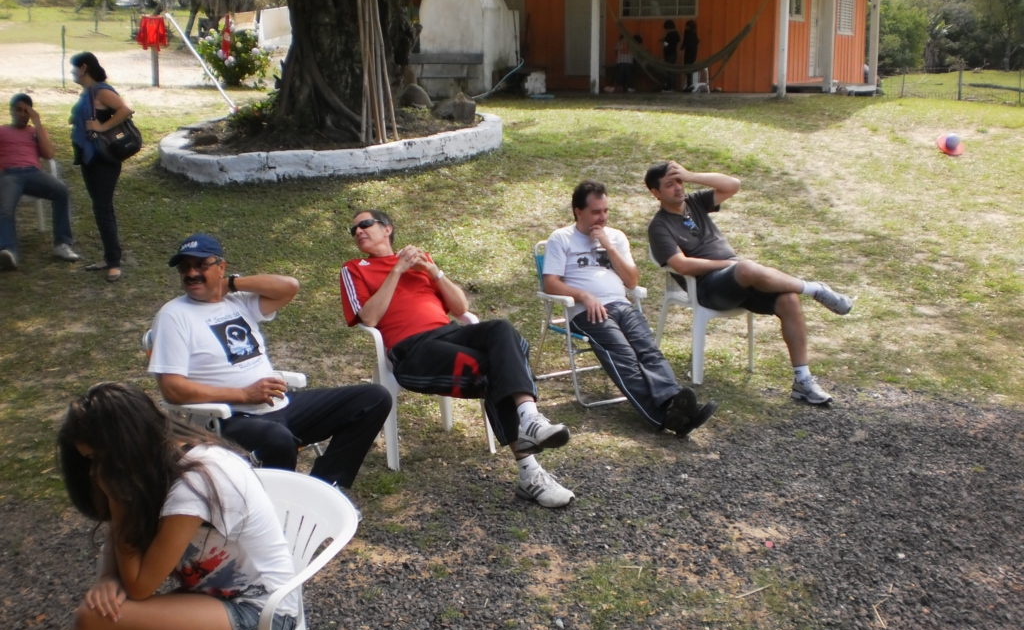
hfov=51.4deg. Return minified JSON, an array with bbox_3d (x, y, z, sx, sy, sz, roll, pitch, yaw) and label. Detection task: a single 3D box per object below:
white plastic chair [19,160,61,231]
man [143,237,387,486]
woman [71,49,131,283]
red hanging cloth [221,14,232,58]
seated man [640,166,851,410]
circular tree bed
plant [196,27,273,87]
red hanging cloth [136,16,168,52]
[{"bbox_3d":[-4.147,-1.015,8.967,0.580,0.810,0.580,-6,15,-24],"label":"white plastic chair"},{"bbox_3d":[-1.000,0.241,4.425,0.980,1.140,0.740,10,17,36],"label":"man"},{"bbox_3d":[-3.011,-1.111,7.810,0.460,1.630,0.500,-5,15,-21],"label":"woman"},{"bbox_3d":[-5.318,-5.187,19.835,0.250,0.840,0.150,-3,14,-11],"label":"red hanging cloth"},{"bbox_3d":[1.240,-0.227,6.040,0.650,1.220,1.150,-9,17,-33],"label":"seated man"},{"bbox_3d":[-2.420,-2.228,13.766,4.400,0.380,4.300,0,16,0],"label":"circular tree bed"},{"bbox_3d":[-5.674,-5.265,21.773,1.600,1.300,1.500,-4,14,-15],"label":"plant"},{"bbox_3d":[-6.855,-5.368,20.306,0.640,0.720,0.180,-3,14,-11],"label":"red hanging cloth"}]

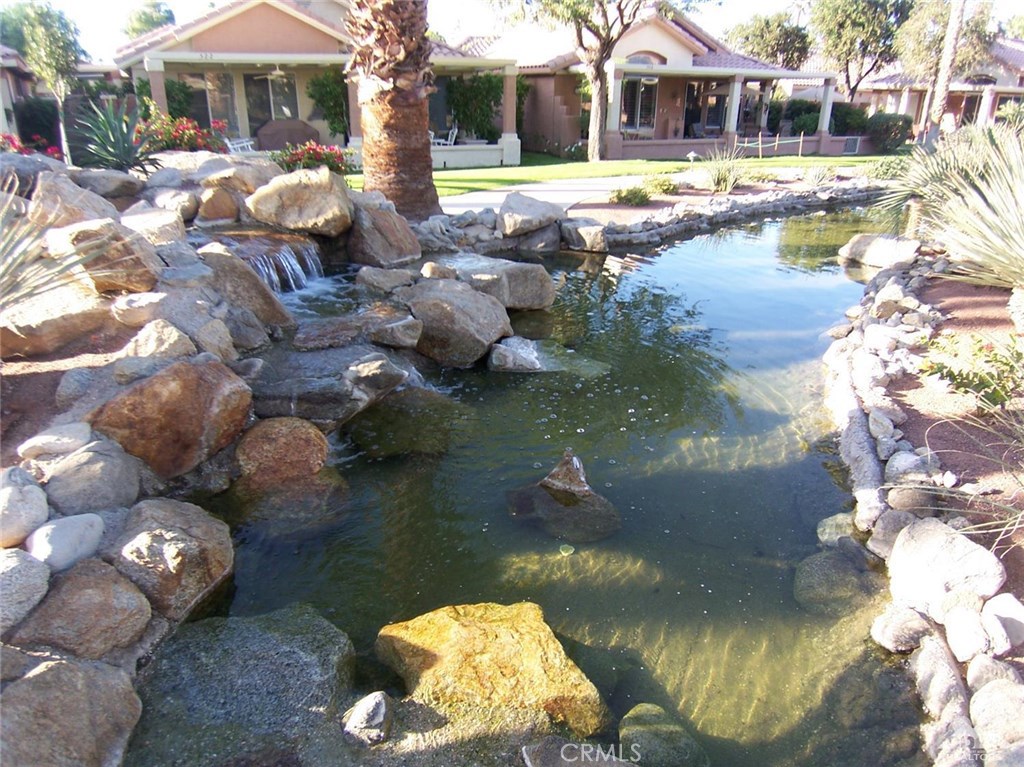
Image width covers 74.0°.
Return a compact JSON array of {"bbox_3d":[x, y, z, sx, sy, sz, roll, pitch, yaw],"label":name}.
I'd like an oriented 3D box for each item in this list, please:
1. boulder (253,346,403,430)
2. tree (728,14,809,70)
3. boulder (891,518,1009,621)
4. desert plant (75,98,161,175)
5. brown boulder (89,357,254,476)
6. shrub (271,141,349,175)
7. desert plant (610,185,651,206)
[{"bbox_3d":[-1.095,0.007,4.150,0.907,0.408,0.650,-5,22,-15],"label":"boulder"},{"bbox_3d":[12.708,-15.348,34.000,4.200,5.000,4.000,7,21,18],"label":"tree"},{"bbox_3d":[1.690,0.679,2.639,0.400,0.340,0.360,7,22,19],"label":"boulder"},{"bbox_3d":[-5.290,-3.348,9.200,1.080,0.980,1.020,-11,23,-27],"label":"desert plant"},{"bbox_3d":[-1.659,0.163,3.350,0.696,0.522,0.500,-10,24,-27],"label":"brown boulder"},{"bbox_3d":[-2.784,-3.048,9.400,1.080,0.600,0.800,-6,21,-15],"label":"shrub"},{"bbox_3d":[2.037,-3.235,11.700,0.675,0.347,0.650,4,21,9],"label":"desert plant"}]

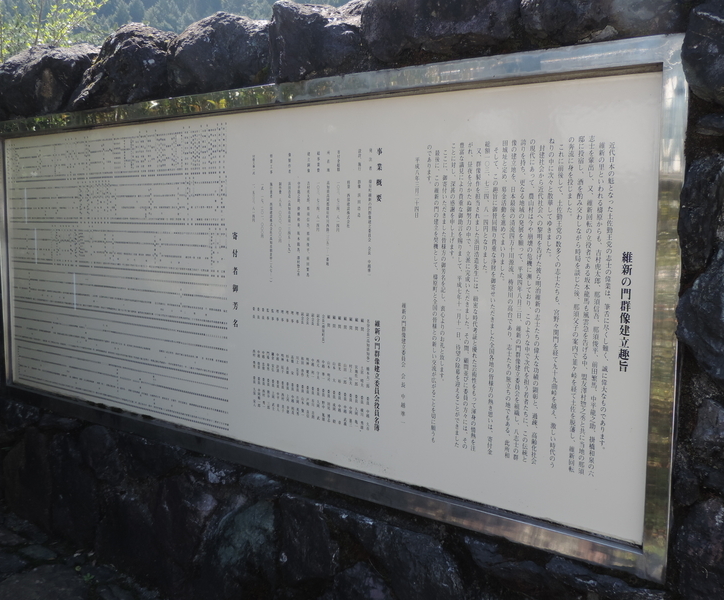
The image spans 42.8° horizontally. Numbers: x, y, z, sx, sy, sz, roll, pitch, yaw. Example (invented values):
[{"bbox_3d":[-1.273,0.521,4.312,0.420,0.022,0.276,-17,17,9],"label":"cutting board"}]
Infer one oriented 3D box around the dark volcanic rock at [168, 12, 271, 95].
[{"bbox_3d":[-0.480,-0.901,3.356,0.445,0.281,0.351,5,7,42],"label":"dark volcanic rock"}]

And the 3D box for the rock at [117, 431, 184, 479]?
[{"bbox_3d":[-0.793,0.609,3.716,0.363,0.170,0.199,5,7,42],"label":"rock"}]

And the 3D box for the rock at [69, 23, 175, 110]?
[{"bbox_3d":[-0.957,-0.954,3.784,0.480,0.328,0.351,5,7,42],"label":"rock"}]

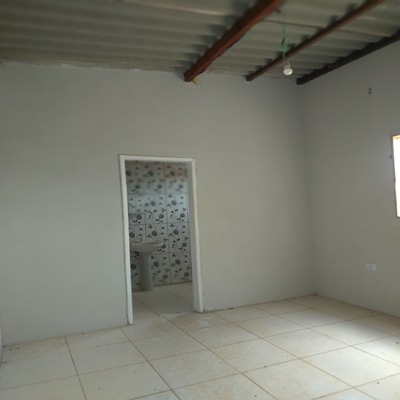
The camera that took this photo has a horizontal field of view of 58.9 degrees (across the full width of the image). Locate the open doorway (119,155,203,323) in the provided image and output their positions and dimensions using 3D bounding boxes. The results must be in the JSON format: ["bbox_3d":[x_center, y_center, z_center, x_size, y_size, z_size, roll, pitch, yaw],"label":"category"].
[{"bbox_3d":[-0.476,0.467,4.434,0.984,1.994,0.150,-1,-3,-24],"label":"open doorway"}]

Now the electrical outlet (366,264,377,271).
[{"bbox_3d":[2.086,0.822,4.325,0.015,0.070,0.135,-1,-3,-24],"label":"electrical outlet"}]

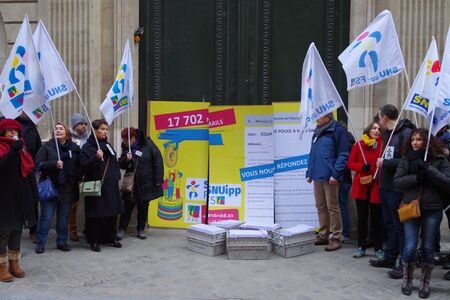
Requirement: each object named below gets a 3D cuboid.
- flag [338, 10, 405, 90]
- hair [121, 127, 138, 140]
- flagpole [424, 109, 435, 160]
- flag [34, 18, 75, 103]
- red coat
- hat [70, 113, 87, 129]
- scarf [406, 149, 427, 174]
[{"bbox_3d":[1.807,-1.227,5.550,0.820,0.967,0.220,1,2,9],"label":"flag"},{"bbox_3d":[-1.337,-0.227,6.300,0.200,0.200,0.220,1,3,24],"label":"hair"},{"bbox_3d":[1.822,-0.173,4.000,0.025,0.576,0.025,9,0,0],"label":"flagpole"},{"bbox_3d":[-2.127,-1.061,5.550,0.570,1.052,0.260,0,2,-11],"label":"flag"},{"bbox_3d":[1.711,0.257,5.500,0.460,0.826,0.350,0,2,-6],"label":"red coat"},{"bbox_3d":[-2.047,-0.413,6.300,0.240,0.210,0.210,2,3,40],"label":"hat"},{"bbox_3d":[1.766,0.106,4.150,0.210,0.250,0.200,1,2,24],"label":"scarf"}]

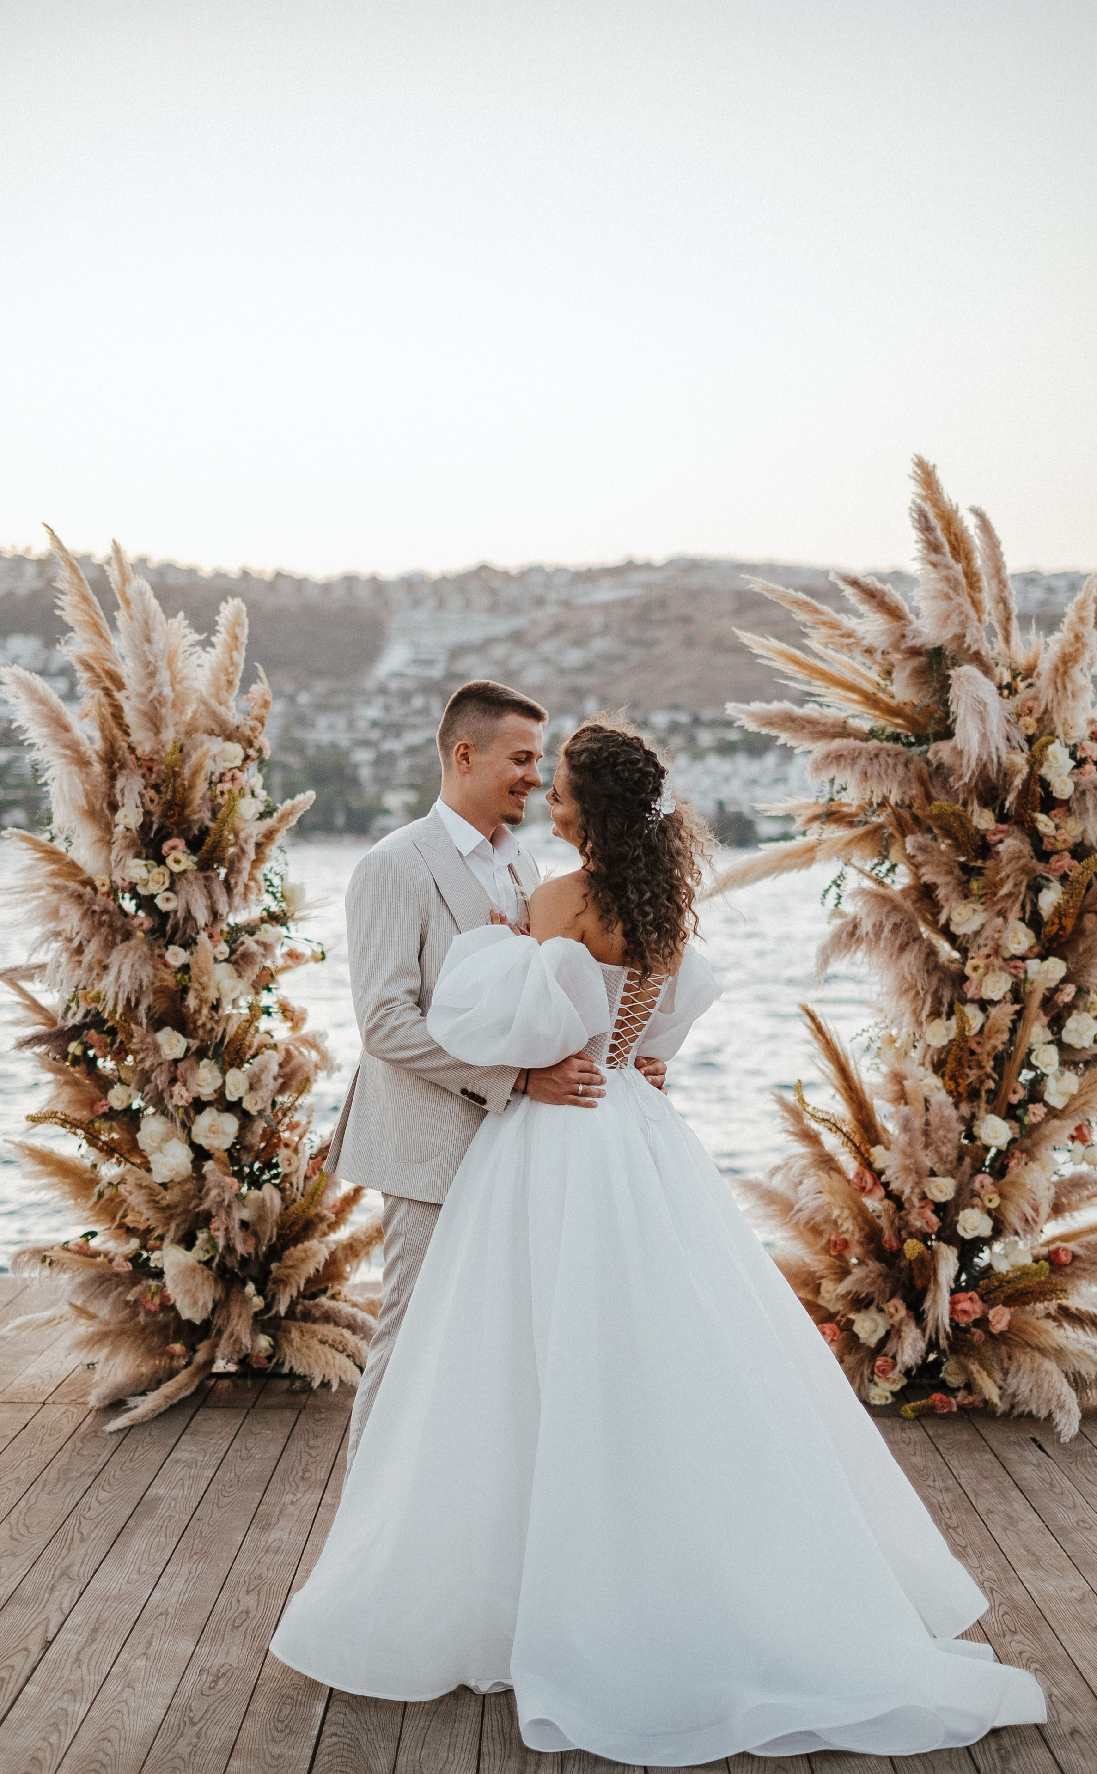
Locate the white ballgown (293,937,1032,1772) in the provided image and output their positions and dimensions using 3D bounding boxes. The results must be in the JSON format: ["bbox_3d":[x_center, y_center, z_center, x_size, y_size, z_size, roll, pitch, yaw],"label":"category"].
[{"bbox_3d":[0.280,0.737,4.764,1.200,1.350,1.250,-1,1,-40],"label":"white ballgown"}]

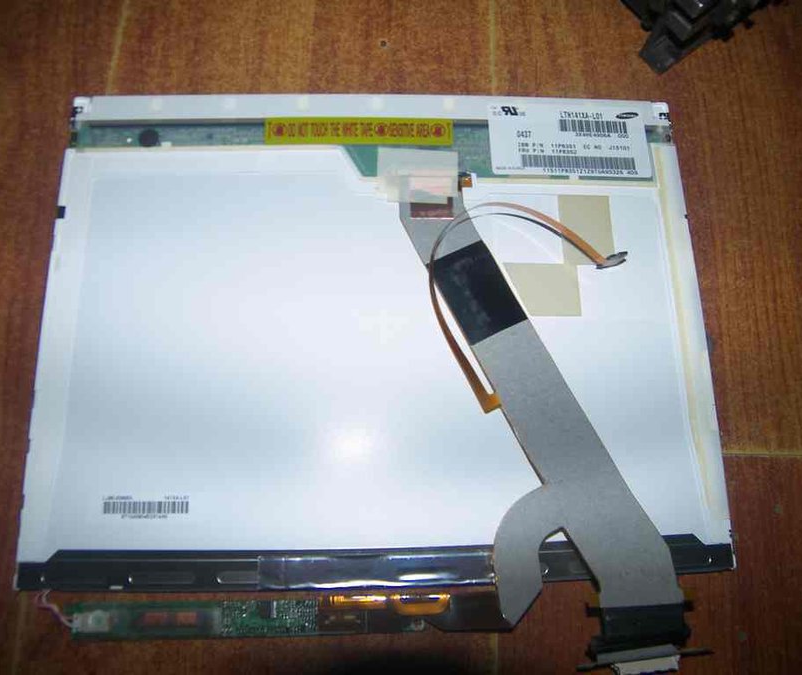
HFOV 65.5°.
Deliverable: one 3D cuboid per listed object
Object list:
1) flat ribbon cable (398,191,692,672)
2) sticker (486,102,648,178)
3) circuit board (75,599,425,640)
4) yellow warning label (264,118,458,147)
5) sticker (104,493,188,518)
[{"bbox_3d":[0.058,0.030,0.275,0.115,0.012,0.216,-1,76,-3],"label":"flat ribbon cable"},{"bbox_3d":[0.083,-0.097,0.307,0.080,0.001,0.040,-1,76,-3],"label":"sticker"},{"bbox_3d":[-0.061,0.112,0.252,0.146,0.005,0.015,-1,76,-3],"label":"circuit board"},{"bbox_3d":[-0.020,-0.100,0.302,0.092,0.001,0.015,-1,76,-3],"label":"yellow warning label"},{"bbox_3d":[-0.105,0.070,0.256,0.036,0.001,0.009,-1,76,-3],"label":"sticker"}]

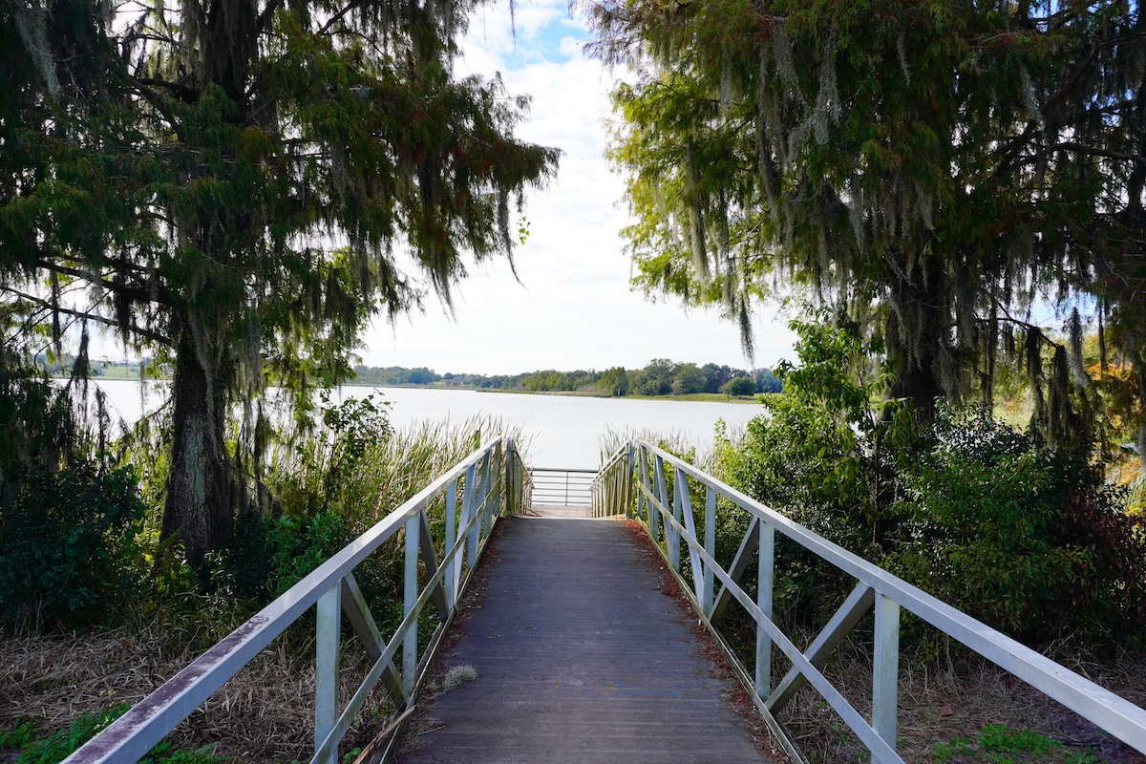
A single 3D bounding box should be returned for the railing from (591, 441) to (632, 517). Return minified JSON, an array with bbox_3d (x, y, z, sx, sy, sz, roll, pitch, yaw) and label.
[{"bbox_3d":[0.635,2.220,14.800,0.160,1.080,9.350,1,-11,-1],"label":"railing"}]

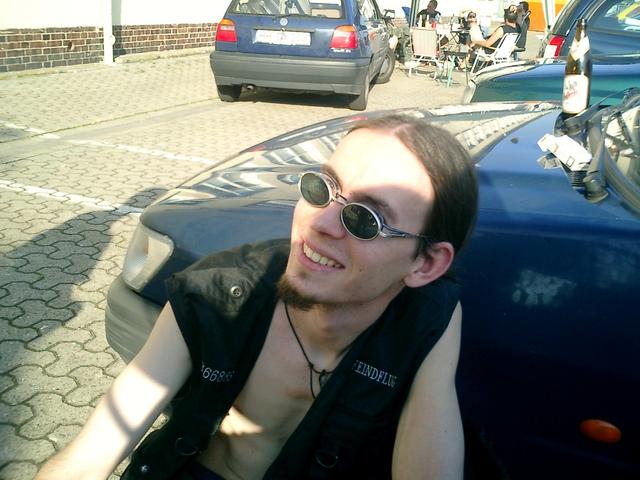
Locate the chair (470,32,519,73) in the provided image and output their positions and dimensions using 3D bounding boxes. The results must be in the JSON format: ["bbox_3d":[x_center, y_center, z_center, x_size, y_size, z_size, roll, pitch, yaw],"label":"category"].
[{"bbox_3d":[3.089,-3.281,11.701,0.600,0.740,0.530,20,26,37],"label":"chair"}]

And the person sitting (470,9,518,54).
[{"bbox_3d":[2.928,-3.531,11.768,0.860,1.130,0.520,19,26,35],"label":"person sitting"}]

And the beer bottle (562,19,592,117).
[{"bbox_3d":[0.703,-0.465,1.804,0.070,0.258,0.070,3,19,18],"label":"beer bottle"}]

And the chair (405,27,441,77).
[{"bbox_3d":[1.676,-3.040,10.812,0.530,0.750,0.580,6,21,7],"label":"chair"}]

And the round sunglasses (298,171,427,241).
[{"bbox_3d":[0.055,-0.030,0.740,0.126,0.043,0.135,37,21,31],"label":"round sunglasses"}]

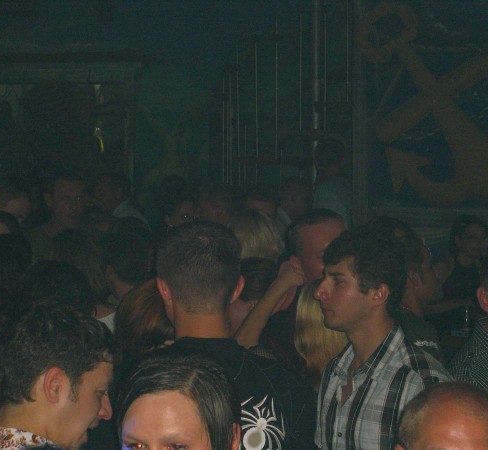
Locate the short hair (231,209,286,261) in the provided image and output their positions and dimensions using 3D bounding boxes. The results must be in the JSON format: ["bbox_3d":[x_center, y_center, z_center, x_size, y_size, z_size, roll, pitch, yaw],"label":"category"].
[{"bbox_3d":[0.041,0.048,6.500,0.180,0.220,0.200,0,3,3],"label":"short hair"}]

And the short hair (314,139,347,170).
[{"bbox_3d":[0.438,-0.357,10.000,0.160,0.165,0.190,0,3,0],"label":"short hair"}]

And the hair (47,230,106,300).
[{"bbox_3d":[-0.469,0.112,5.600,0.180,0.220,0.200,0,3,3],"label":"hair"}]

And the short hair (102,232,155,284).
[{"bbox_3d":[-0.351,0.102,6.000,0.165,0.165,0.190,-1,3,-24],"label":"short hair"}]

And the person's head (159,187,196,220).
[{"bbox_3d":[-0.269,-0.087,8.000,0.165,0.145,0.180,-1,3,-18],"label":"person's head"}]

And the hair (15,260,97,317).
[{"bbox_3d":[-0.429,0.163,4.500,0.185,0.190,0.210,0,3,0],"label":"hair"}]

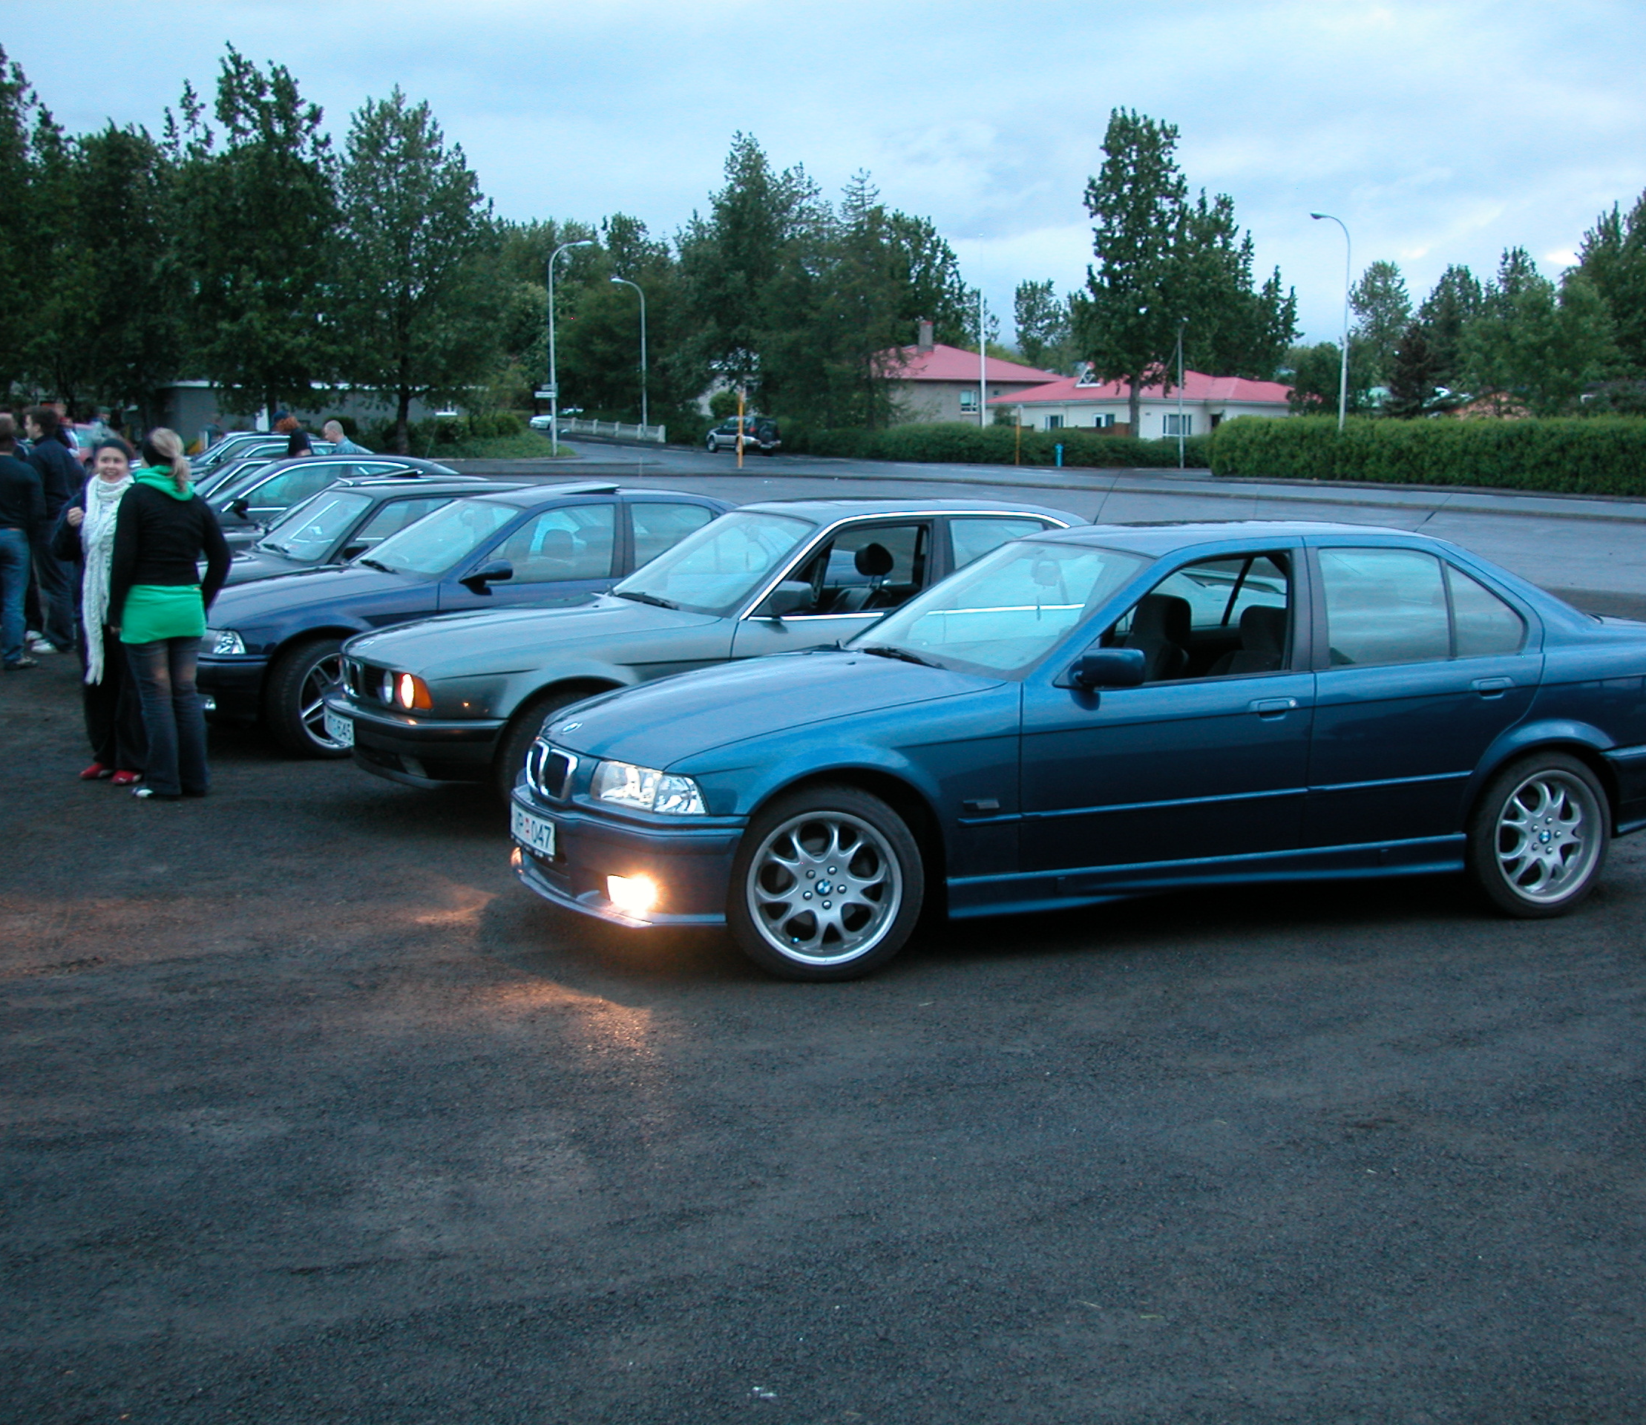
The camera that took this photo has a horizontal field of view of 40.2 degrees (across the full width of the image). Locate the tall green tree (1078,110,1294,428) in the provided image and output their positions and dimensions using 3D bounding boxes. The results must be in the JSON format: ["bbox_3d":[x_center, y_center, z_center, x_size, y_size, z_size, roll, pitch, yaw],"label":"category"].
[{"bbox_3d":[14.284,-16.999,88.574,8.529,13.050,7.200,1,7,9],"label":"tall green tree"}]

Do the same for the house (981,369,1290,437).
[{"bbox_3d":[16.136,-15.205,113.000,15.000,4.500,10.000,1,7,8],"label":"house"}]

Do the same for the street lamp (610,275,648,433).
[{"bbox_3d":[-10.501,-19.272,122.000,2.100,8.600,0.350,0,7,0],"label":"street lamp"}]

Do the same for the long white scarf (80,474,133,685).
[{"bbox_3d":[-3.486,-0.654,10.954,0.300,1.050,0.220,-3,8,-20],"label":"long white scarf"}]

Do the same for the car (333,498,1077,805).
[{"bbox_3d":[0.033,-0.306,10.663,4.720,1.412,1.751,-3,8,-20],"label":"car"}]

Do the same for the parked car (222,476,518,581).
[{"bbox_3d":[-2.774,-0.848,15.107,4.400,1.390,1.660,-3,8,-20],"label":"parked car"}]

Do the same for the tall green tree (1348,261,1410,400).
[{"bbox_3d":[28.866,-18.928,116.549,3.229,8.959,3.400,2,7,14],"label":"tall green tree"}]

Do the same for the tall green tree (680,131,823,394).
[{"bbox_3d":[-3.843,-22.629,120.121,7.764,16.381,7.200,0,7,-2],"label":"tall green tree"}]

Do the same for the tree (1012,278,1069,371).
[{"bbox_3d":[14.203,-22.523,145.000,4.200,10.700,4.200,0,7,0],"label":"tree"}]

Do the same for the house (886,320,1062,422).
[{"bbox_3d":[6.027,-17.976,123.836,10.400,6.512,10.500,-3,8,-22],"label":"house"}]

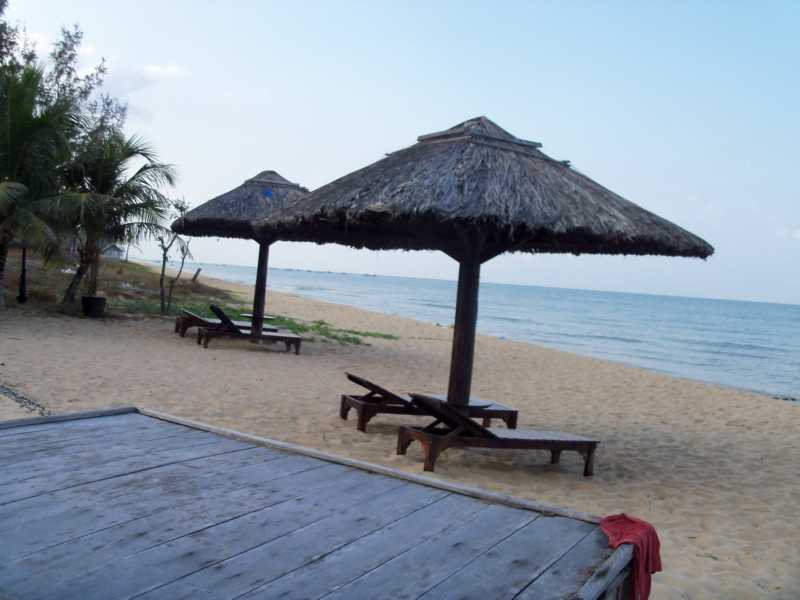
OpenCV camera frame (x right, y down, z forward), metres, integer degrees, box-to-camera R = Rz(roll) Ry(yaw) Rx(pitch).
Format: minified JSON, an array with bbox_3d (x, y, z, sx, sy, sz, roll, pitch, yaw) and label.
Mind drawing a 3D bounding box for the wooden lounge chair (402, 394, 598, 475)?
[{"bbox_3d":[1.039,1.354,8.109,2.000,0.625,0.640,7,-2,-27],"label":"wooden lounge chair"}]

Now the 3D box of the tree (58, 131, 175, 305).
[{"bbox_3d":[-7.886,-2.295,22.500,3.300,4.600,3.300,4,2,0],"label":"tree"}]

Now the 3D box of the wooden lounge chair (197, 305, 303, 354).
[{"bbox_3d":[-3.052,0.603,16.684,2.000,0.826,0.640,5,3,-30],"label":"wooden lounge chair"}]

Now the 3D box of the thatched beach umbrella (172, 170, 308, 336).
[{"bbox_3d":[-2.948,-0.909,17.348,3.350,3.743,3.350,3,2,-37],"label":"thatched beach umbrella"}]

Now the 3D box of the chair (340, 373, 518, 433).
[{"bbox_3d":[0.394,1.250,9.530,2.000,0.588,0.640,6,0,-23],"label":"chair"}]

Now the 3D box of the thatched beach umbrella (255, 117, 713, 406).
[{"bbox_3d":[0.733,-0.215,8.850,3.550,3.576,3.550,3,2,-31],"label":"thatched beach umbrella"}]

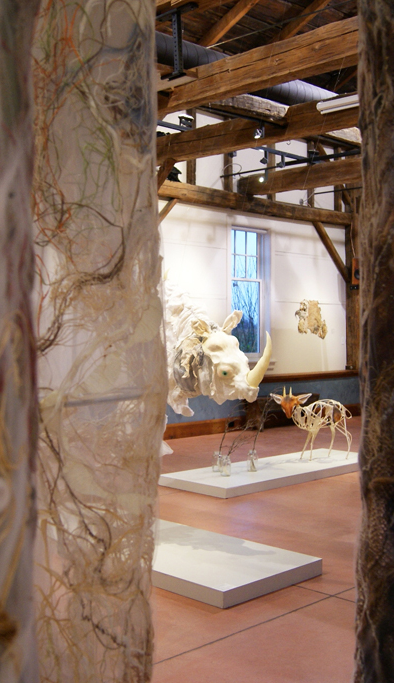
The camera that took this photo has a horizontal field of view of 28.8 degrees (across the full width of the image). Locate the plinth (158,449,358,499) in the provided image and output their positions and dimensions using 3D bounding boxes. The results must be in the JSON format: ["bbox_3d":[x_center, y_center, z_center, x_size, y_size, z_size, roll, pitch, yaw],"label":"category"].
[{"bbox_3d":[0.943,1.425,8.531,2.721,0.096,0.955,0,0,-44],"label":"plinth"}]

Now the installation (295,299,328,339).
[{"bbox_3d":[2.013,-0.414,13.486,0.502,0.676,0.304,0,0,-44],"label":"installation"}]

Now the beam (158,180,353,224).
[{"bbox_3d":[0.983,-2.205,12.547,5.168,0.271,0.243,0,0,-44],"label":"beam"}]

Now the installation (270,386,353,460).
[{"bbox_3d":[1.347,0.945,8.887,0.950,0.860,0.342,0,0,-28],"label":"installation"}]

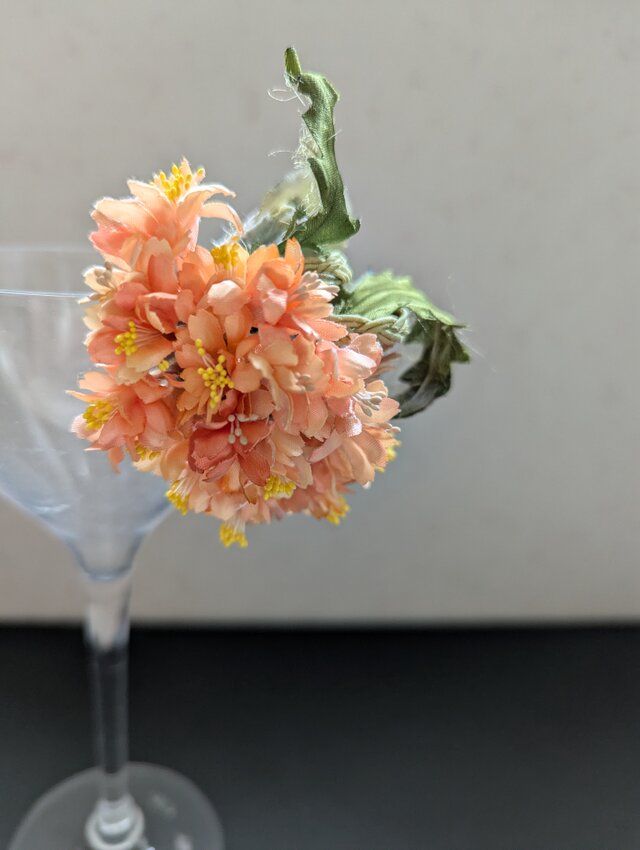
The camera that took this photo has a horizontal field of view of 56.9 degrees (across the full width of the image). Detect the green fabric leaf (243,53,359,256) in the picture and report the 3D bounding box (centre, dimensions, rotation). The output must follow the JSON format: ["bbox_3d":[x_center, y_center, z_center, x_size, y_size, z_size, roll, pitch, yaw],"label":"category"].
[{"bbox_3d":[-0.006,-0.082,0.178,0.035,0.060,0.030,2,10,0],"label":"green fabric leaf"}]

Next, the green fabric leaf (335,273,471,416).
[{"bbox_3d":[0.024,-0.024,0.175,0.040,0.043,0.034,-1,10,-17],"label":"green fabric leaf"}]

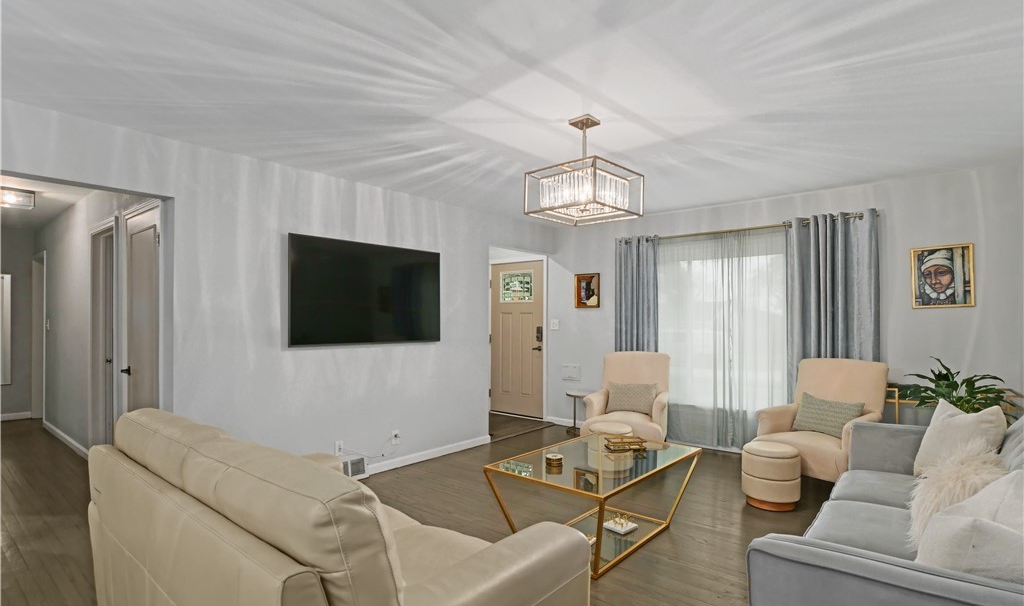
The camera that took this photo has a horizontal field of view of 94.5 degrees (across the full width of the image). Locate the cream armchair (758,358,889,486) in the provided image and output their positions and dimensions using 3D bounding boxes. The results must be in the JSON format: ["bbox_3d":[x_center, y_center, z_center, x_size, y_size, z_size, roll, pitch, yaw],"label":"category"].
[{"bbox_3d":[2.354,0.956,3.674,0.820,0.940,0.740,0,-1,-33],"label":"cream armchair"}]

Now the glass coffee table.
[{"bbox_3d":[0.539,1.177,2.885,0.750,0.465,1.150,-1,-2,42],"label":"glass coffee table"}]

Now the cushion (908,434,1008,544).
[{"bbox_3d":[2.049,0.850,2.153,0.430,0.320,0.660,-1,-1,38],"label":"cushion"}]

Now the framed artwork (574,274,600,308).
[{"bbox_3d":[0.884,-0.143,5.601,0.345,0.400,0.030,-1,-2,42],"label":"framed artwork"}]

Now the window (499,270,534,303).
[{"bbox_3d":[0.057,-0.210,6.259,0.561,0.422,0.040,-1,-1,38],"label":"window"}]

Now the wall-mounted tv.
[{"bbox_3d":[-1.131,-0.071,3.886,0.060,0.810,1.385,-1,-2,42],"label":"wall-mounted tv"}]

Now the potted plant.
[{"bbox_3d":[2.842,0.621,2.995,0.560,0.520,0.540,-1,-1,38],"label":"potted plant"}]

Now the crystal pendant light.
[{"bbox_3d":[0.404,-0.749,2.634,0.480,0.535,0.480,-1,-2,42],"label":"crystal pendant light"}]

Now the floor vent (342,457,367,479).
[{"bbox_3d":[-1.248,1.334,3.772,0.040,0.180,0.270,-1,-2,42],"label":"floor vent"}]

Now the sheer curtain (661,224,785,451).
[{"bbox_3d":[1.965,0.338,4.544,1.200,2.040,0.090,-1,-2,42],"label":"sheer curtain"}]

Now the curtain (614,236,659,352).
[{"bbox_3d":[1.337,0.334,5.094,0.510,2.120,0.130,-1,-2,42],"label":"curtain"}]

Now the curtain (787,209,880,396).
[{"bbox_3d":[2.714,0.328,4.022,0.657,2.165,0.130,-1,-1,38],"label":"curtain"}]

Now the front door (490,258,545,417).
[{"bbox_3d":[0.068,0.471,6.265,0.880,2.020,0.050,-1,-1,38],"label":"front door"}]

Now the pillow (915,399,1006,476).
[{"bbox_3d":[2.448,0.776,2.616,0.150,0.410,0.410,23,-8,-17],"label":"pillow"}]

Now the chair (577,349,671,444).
[{"bbox_3d":[1.087,0.976,4.401,0.740,0.940,0.820,-1,-1,25],"label":"chair"}]

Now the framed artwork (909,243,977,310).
[{"bbox_3d":[3.202,-0.196,3.522,0.350,0.465,0.030,-1,-2,42],"label":"framed artwork"}]

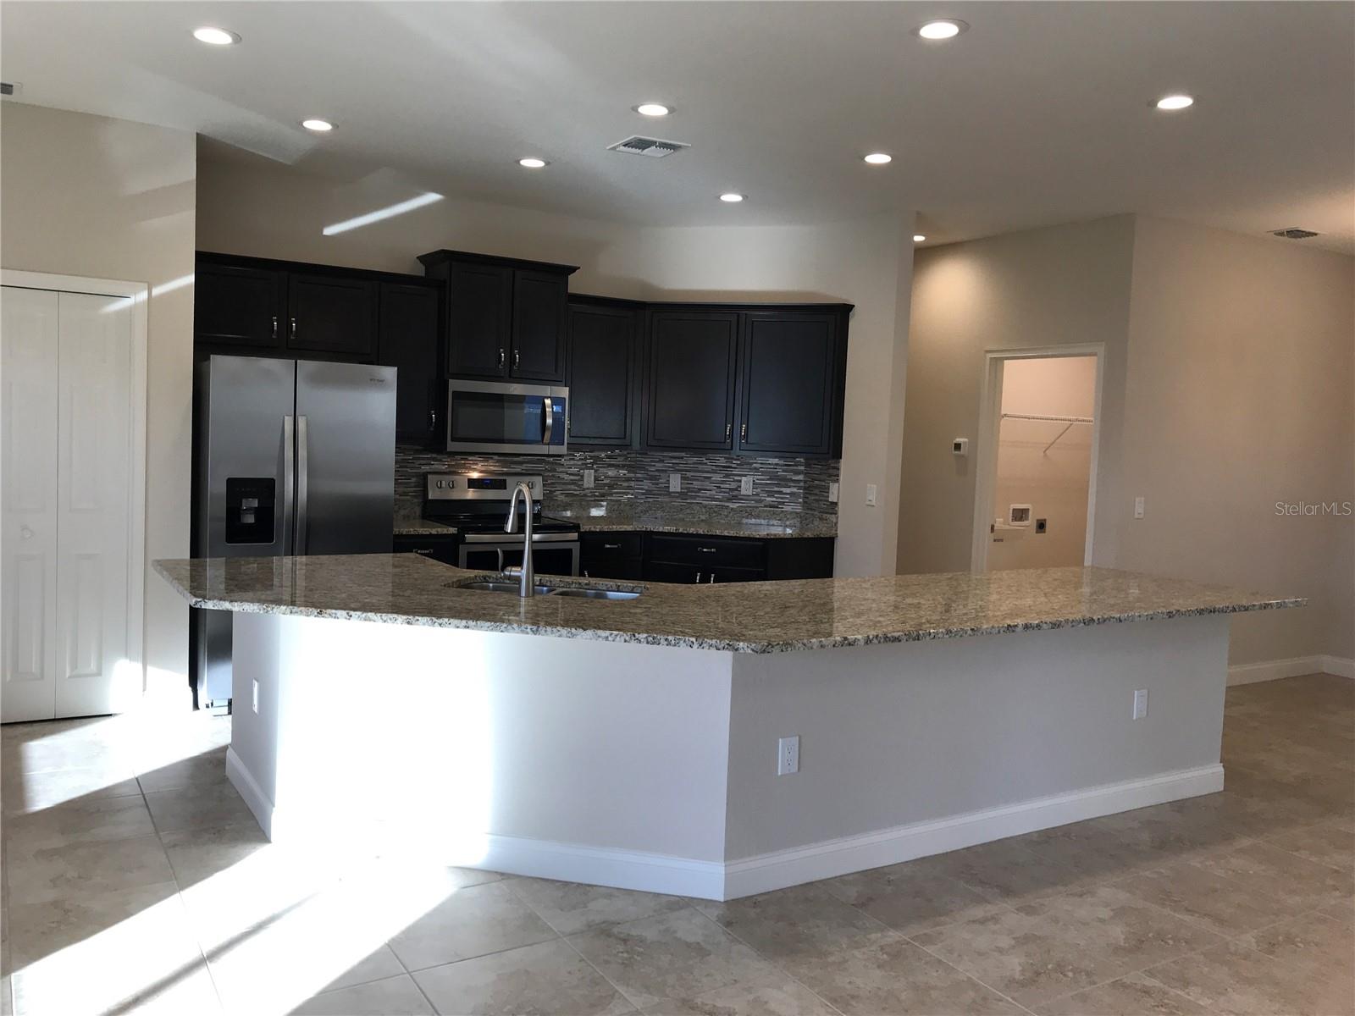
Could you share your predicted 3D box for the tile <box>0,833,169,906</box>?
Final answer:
[{"bbox_3d":[-1.888,1.158,3.521,0.451,0.010,0.451,0,4,-32],"label":"tile"}]

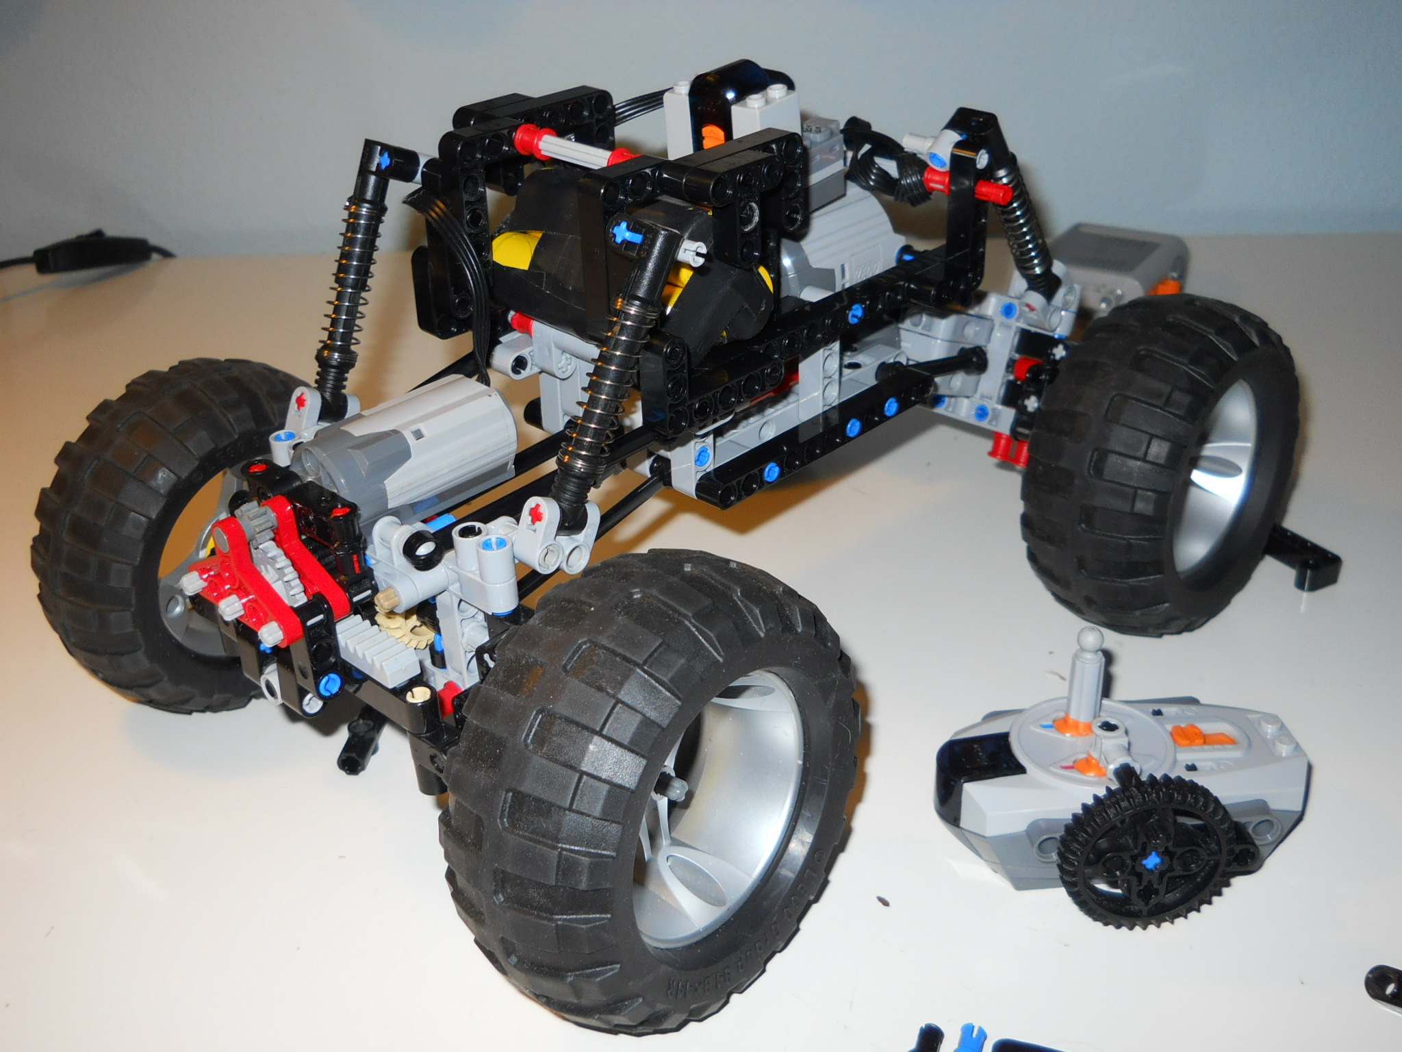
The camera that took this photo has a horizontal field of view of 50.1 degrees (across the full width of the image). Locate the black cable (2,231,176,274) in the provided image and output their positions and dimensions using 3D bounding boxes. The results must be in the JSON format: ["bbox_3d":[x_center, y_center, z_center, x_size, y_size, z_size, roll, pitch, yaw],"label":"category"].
[{"bbox_3d":[-0.324,-0.148,0.790,0.094,0.019,0.021,-8,28,-11],"label":"black cable"}]

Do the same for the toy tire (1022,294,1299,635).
[{"bbox_3d":[0.130,-0.017,0.419,0.044,0.095,0.095,19,35,38],"label":"toy tire"}]

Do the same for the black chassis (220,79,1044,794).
[{"bbox_3d":[-0.012,-0.041,0.383,0.118,0.124,0.244,22,37,39],"label":"black chassis"}]

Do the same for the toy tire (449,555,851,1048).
[{"bbox_3d":[-0.007,0.052,0.300,0.044,0.095,0.095,17,33,34],"label":"toy tire"}]

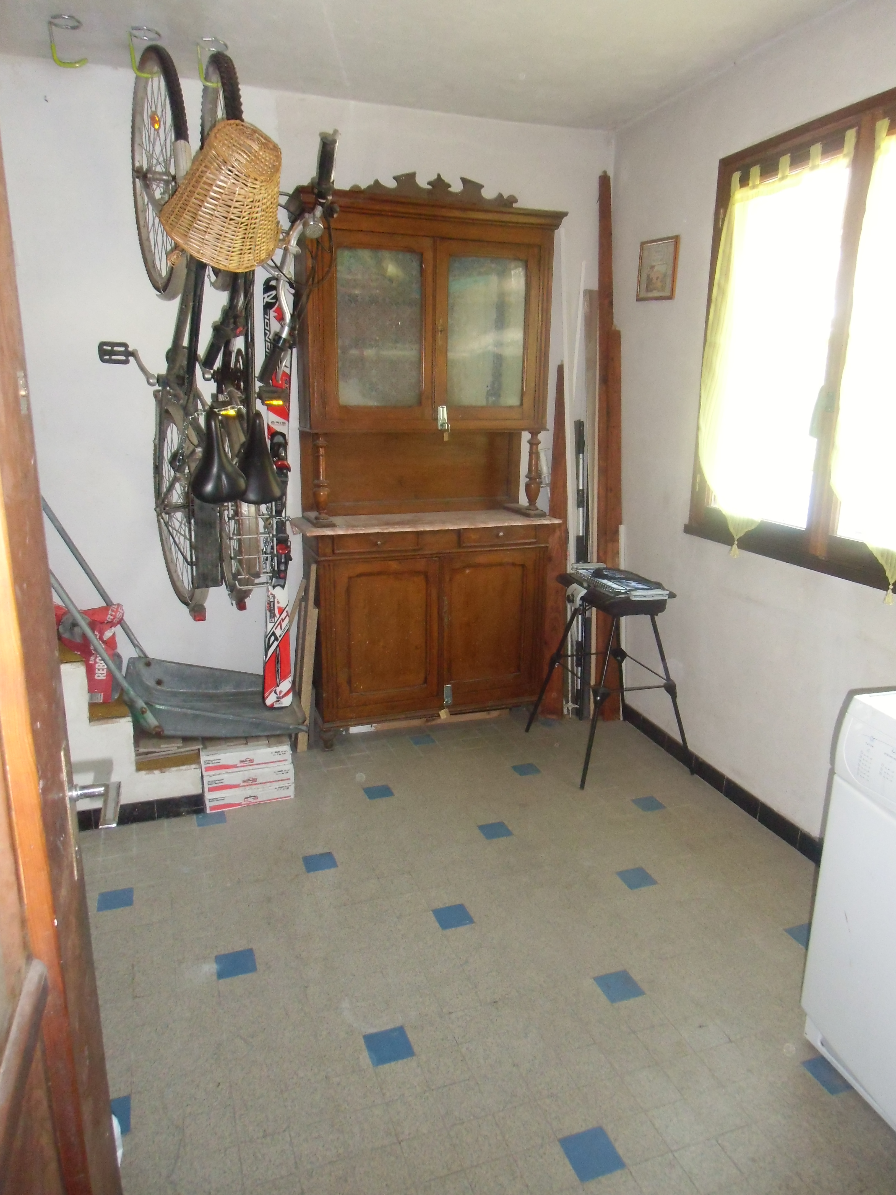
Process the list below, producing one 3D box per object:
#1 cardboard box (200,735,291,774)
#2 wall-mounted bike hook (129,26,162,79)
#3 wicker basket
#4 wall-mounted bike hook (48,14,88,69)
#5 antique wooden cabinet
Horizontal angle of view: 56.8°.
[{"bbox_3d":[-0.770,0.540,3.083,0.310,0.075,0.310,-5,15,-22],"label":"cardboard box"},{"bbox_3d":[-0.951,-1.717,2.624,0.102,0.120,0.099,-4,15,-19],"label":"wall-mounted bike hook"},{"bbox_3d":[-0.576,-1.101,2.222,0.335,0.335,0.250,27,-33,-19],"label":"wicker basket"},{"bbox_3d":[-1.165,-1.701,2.550,0.107,0.120,0.103,-4,15,-19],"label":"wall-mounted bike hook"},{"bbox_3d":[-0.083,-0.505,3.432,1.083,2.225,0.349,-5,15,-20],"label":"antique wooden cabinet"}]

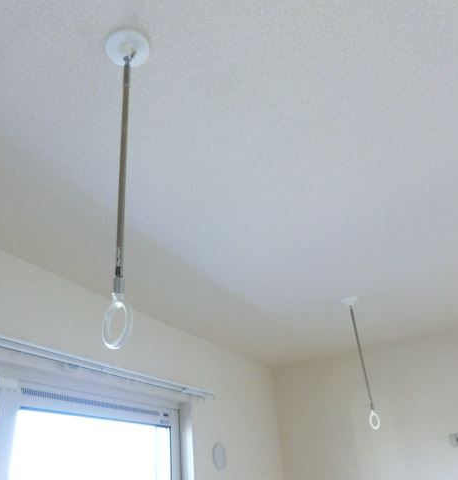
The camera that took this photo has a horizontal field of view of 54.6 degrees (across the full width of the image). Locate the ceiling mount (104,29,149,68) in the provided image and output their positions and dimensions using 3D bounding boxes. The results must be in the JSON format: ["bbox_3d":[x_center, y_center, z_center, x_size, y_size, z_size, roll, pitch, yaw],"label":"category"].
[{"bbox_3d":[-0.185,-0.342,0.806,0.079,0.025,0.079,-5,-29,0],"label":"ceiling mount"}]

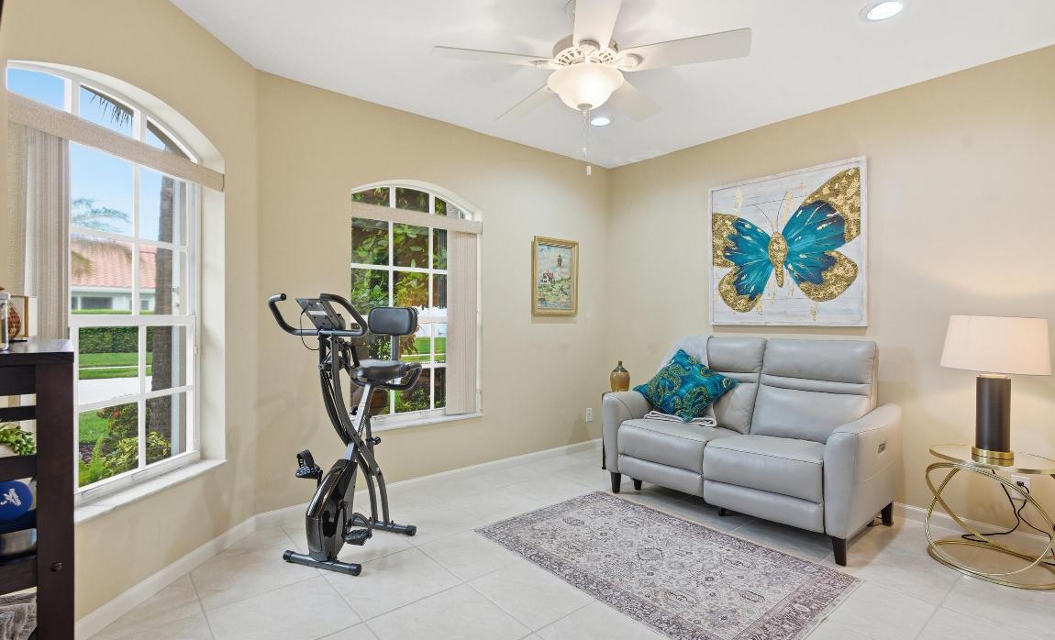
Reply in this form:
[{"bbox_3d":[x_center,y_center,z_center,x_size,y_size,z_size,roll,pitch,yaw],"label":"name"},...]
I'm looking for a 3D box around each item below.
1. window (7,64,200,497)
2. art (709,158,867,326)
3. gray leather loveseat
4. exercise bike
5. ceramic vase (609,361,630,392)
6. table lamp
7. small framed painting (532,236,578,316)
[{"bbox_3d":[-1.669,-0.115,1.984,0.102,1.608,0.938,0,0,5],"label":"window"},{"bbox_3d":[1.701,-0.470,3.339,0.037,1.004,0.993,0,0,-41],"label":"art"},{"bbox_3d":[1.305,0.621,3.064,0.897,1.027,1.476,0,0,-41],"label":"gray leather loveseat"},{"bbox_3d":[-0.863,0.511,2.561,0.488,1.248,0.794,0,0,20],"label":"exercise bike"},{"bbox_3d":[0.717,0.438,3.848,0.158,0.235,0.158,0,0,0],"label":"ceramic vase"},{"bbox_3d":[2.174,0.309,2.327,0.381,0.641,0.381,0,0,-41],"label":"table lamp"},{"bbox_3d":[0.226,-0.341,4.019,0.492,0.605,0.040,0,0,-40],"label":"small framed painting"}]

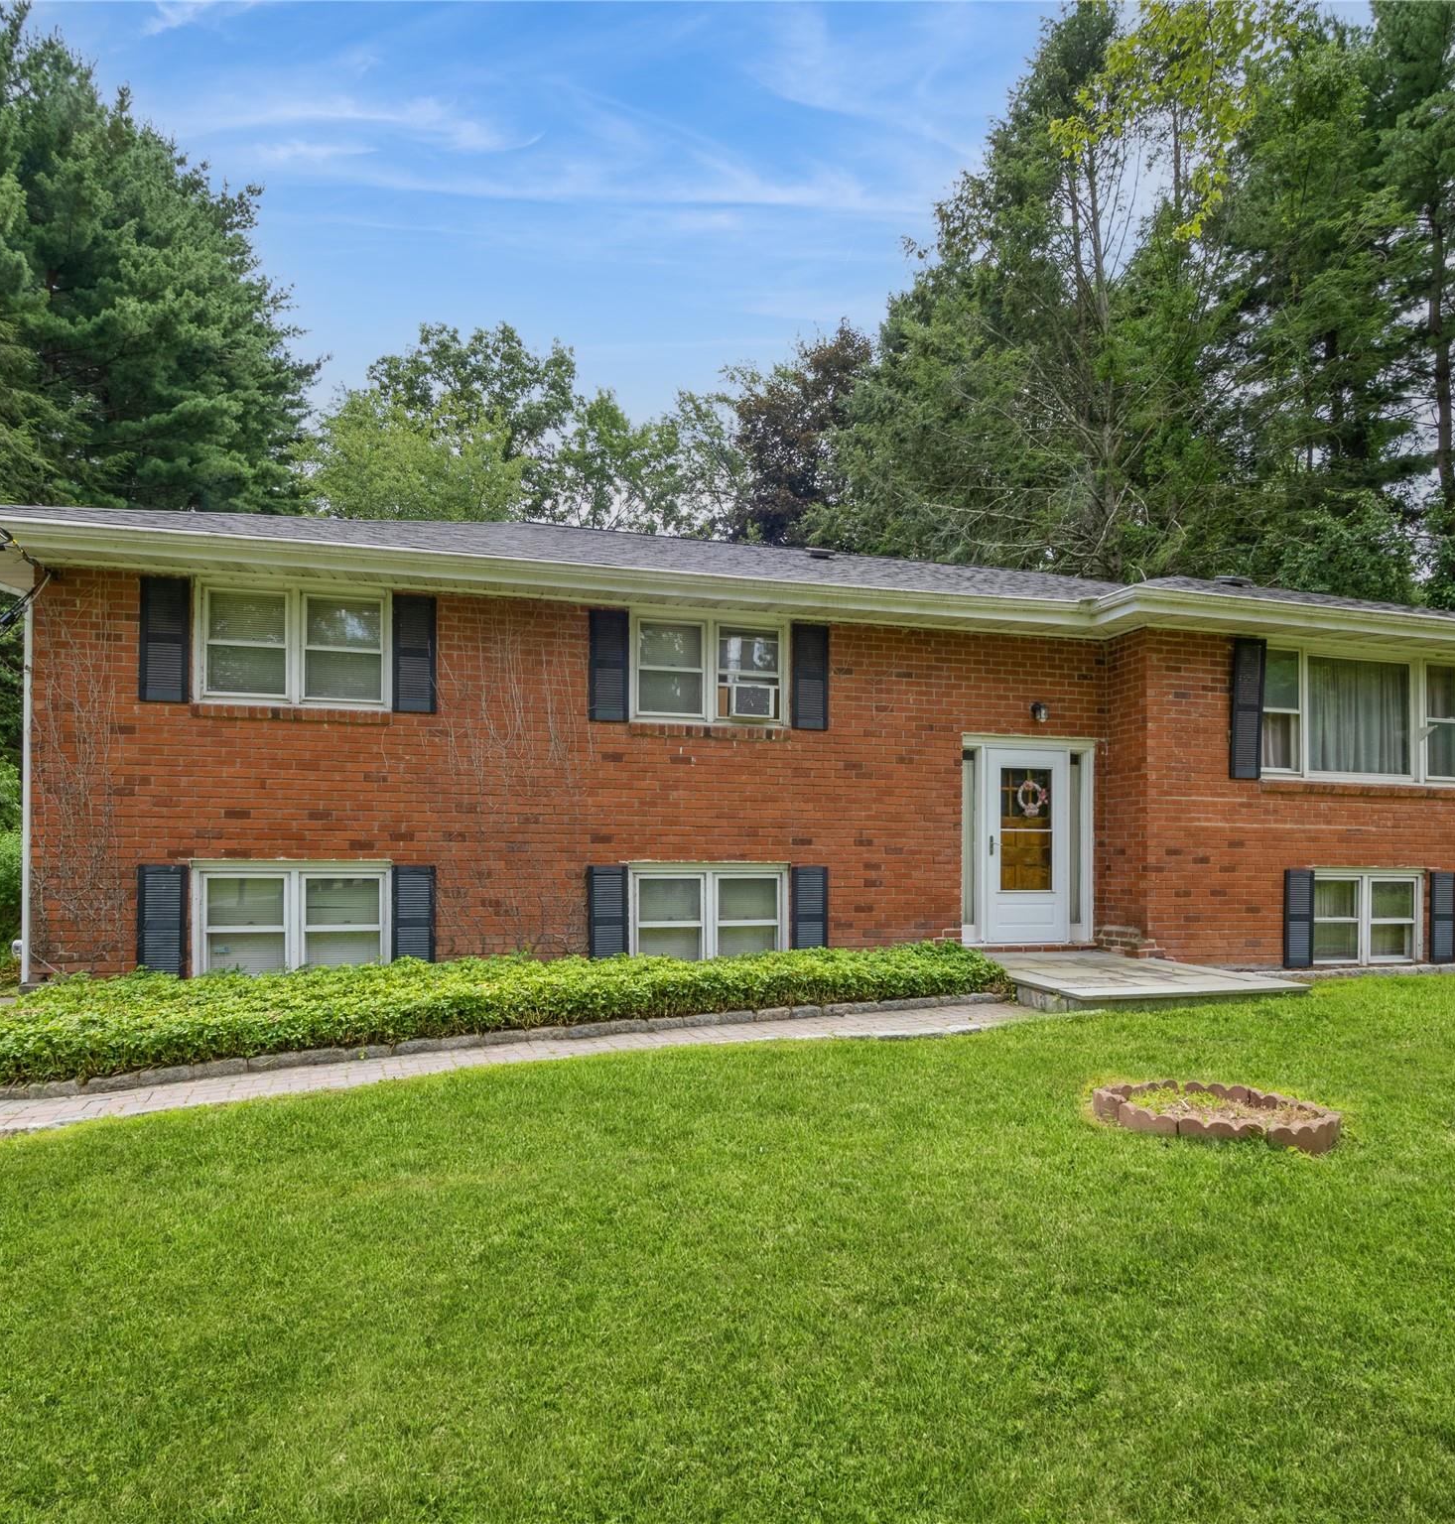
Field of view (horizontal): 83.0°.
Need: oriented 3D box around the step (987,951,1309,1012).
[{"bbox_3d":[3.340,1.950,7.400,2.150,0.200,2.400,2,-4,-13],"label":"step"}]

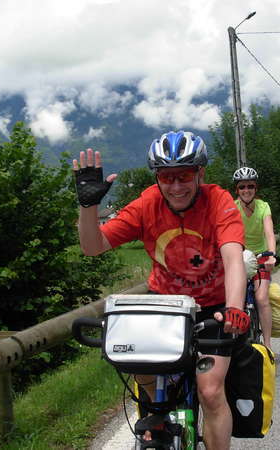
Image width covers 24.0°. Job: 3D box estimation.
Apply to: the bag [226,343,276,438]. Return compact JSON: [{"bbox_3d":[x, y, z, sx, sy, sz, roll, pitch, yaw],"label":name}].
[{"bbox_3d":[0.518,0.769,3.060,0.200,0.410,0.320,-2,1,15],"label":"bag"}]

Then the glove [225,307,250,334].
[{"bbox_3d":[0.315,0.309,2.130,0.090,0.095,0.110,-4,1,14],"label":"glove"}]

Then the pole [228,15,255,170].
[{"bbox_3d":[3.839,-3.158,22.917,1.100,8.300,0.350,-4,1,24],"label":"pole"}]

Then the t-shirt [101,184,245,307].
[{"bbox_3d":[0.135,0.084,2.580,0.530,0.510,0.360,-5,16,12],"label":"t-shirt"}]

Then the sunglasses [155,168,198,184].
[{"bbox_3d":[0.134,-0.174,2.360,0.148,0.050,0.150,-4,1,7],"label":"sunglasses"}]

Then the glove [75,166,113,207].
[{"bbox_3d":[-0.157,-0.130,2.220,0.125,0.135,0.060,-5,18,-3],"label":"glove"}]

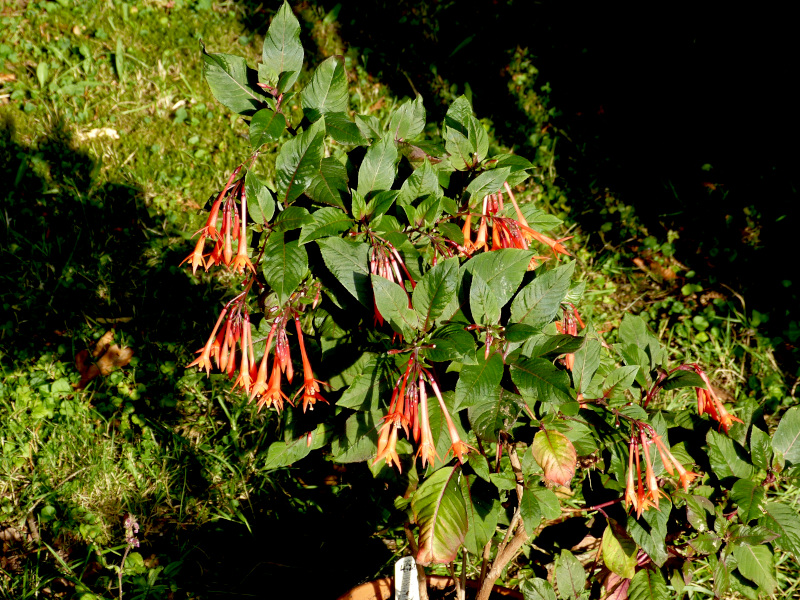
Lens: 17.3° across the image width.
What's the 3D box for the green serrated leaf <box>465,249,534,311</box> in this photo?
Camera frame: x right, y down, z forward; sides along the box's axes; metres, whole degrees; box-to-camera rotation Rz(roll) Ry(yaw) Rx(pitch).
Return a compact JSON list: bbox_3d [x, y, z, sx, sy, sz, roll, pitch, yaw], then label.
[{"bbox_3d":[0.072,-0.013,1.924,0.076,0.012,0.038,-39,72,-15],"label":"green serrated leaf"}]

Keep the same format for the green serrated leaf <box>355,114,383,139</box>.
[{"bbox_3d":[-0.025,-0.138,2.100,0.031,0.016,0.016,41,76,20],"label":"green serrated leaf"}]

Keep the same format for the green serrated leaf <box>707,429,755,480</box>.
[{"bbox_3d":[0.279,0.130,2.220,0.032,0.016,0.053,-25,69,-18],"label":"green serrated leaf"}]

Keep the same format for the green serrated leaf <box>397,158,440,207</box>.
[{"bbox_3d":[0.015,-0.084,1.924,0.031,0.010,0.048,4,57,10],"label":"green serrated leaf"}]

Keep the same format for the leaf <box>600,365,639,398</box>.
[{"bbox_3d":[0.179,0.066,2.130,0.043,0.008,0.023,-40,68,-17],"label":"leaf"}]

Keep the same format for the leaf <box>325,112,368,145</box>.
[{"bbox_3d":[-0.043,-0.131,2.020,0.045,0.008,0.028,30,58,9],"label":"leaf"}]

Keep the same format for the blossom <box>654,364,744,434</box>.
[{"bbox_3d":[0.250,0.083,2.200,0.073,0.048,0.036,0,28,0],"label":"blossom"}]

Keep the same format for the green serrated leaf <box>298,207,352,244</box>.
[{"bbox_3d":[-0.053,-0.049,1.914,0.043,0.011,0.023,-24,60,-8],"label":"green serrated leaf"}]

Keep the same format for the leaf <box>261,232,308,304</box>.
[{"bbox_3d":[-0.085,-0.023,1.914,0.033,0.056,0.012,1,-12,0],"label":"leaf"}]

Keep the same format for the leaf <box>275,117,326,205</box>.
[{"bbox_3d":[-0.073,-0.104,1.980,0.035,0.013,0.074,20,78,12],"label":"leaf"}]

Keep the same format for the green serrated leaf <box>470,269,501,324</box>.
[{"bbox_3d":[0.059,-0.002,1.903,0.022,0.009,0.043,-9,70,-4],"label":"green serrated leaf"}]

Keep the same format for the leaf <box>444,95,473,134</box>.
[{"bbox_3d":[0.048,-0.136,2.060,0.024,0.051,0.009,-2,-11,-1],"label":"leaf"}]

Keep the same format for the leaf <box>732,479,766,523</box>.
[{"bbox_3d":[0.291,0.167,2.200,0.030,0.016,0.038,11,63,-1],"label":"leaf"}]

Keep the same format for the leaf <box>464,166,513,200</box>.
[{"bbox_3d":[0.067,-0.085,1.934,0.044,0.009,0.018,-40,67,-21],"label":"leaf"}]

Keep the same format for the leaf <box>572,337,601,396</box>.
[{"bbox_3d":[0.150,0.053,2.120,0.021,0.016,0.052,14,68,-4],"label":"leaf"}]

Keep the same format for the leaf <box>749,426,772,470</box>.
[{"bbox_3d":[0.295,0.120,2.150,0.019,0.038,0.008,-16,-11,-7],"label":"leaf"}]

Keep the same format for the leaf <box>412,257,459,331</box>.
[{"bbox_3d":[0.028,-0.005,2.060,0.033,0.016,0.065,19,74,15],"label":"leaf"}]

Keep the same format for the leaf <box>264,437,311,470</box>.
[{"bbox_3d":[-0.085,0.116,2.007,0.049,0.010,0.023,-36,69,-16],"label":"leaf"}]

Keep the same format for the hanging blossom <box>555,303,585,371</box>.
[{"bbox_3d":[0.138,0.033,2.130,0.035,0.060,0.032,0,33,0],"label":"hanging blossom"}]

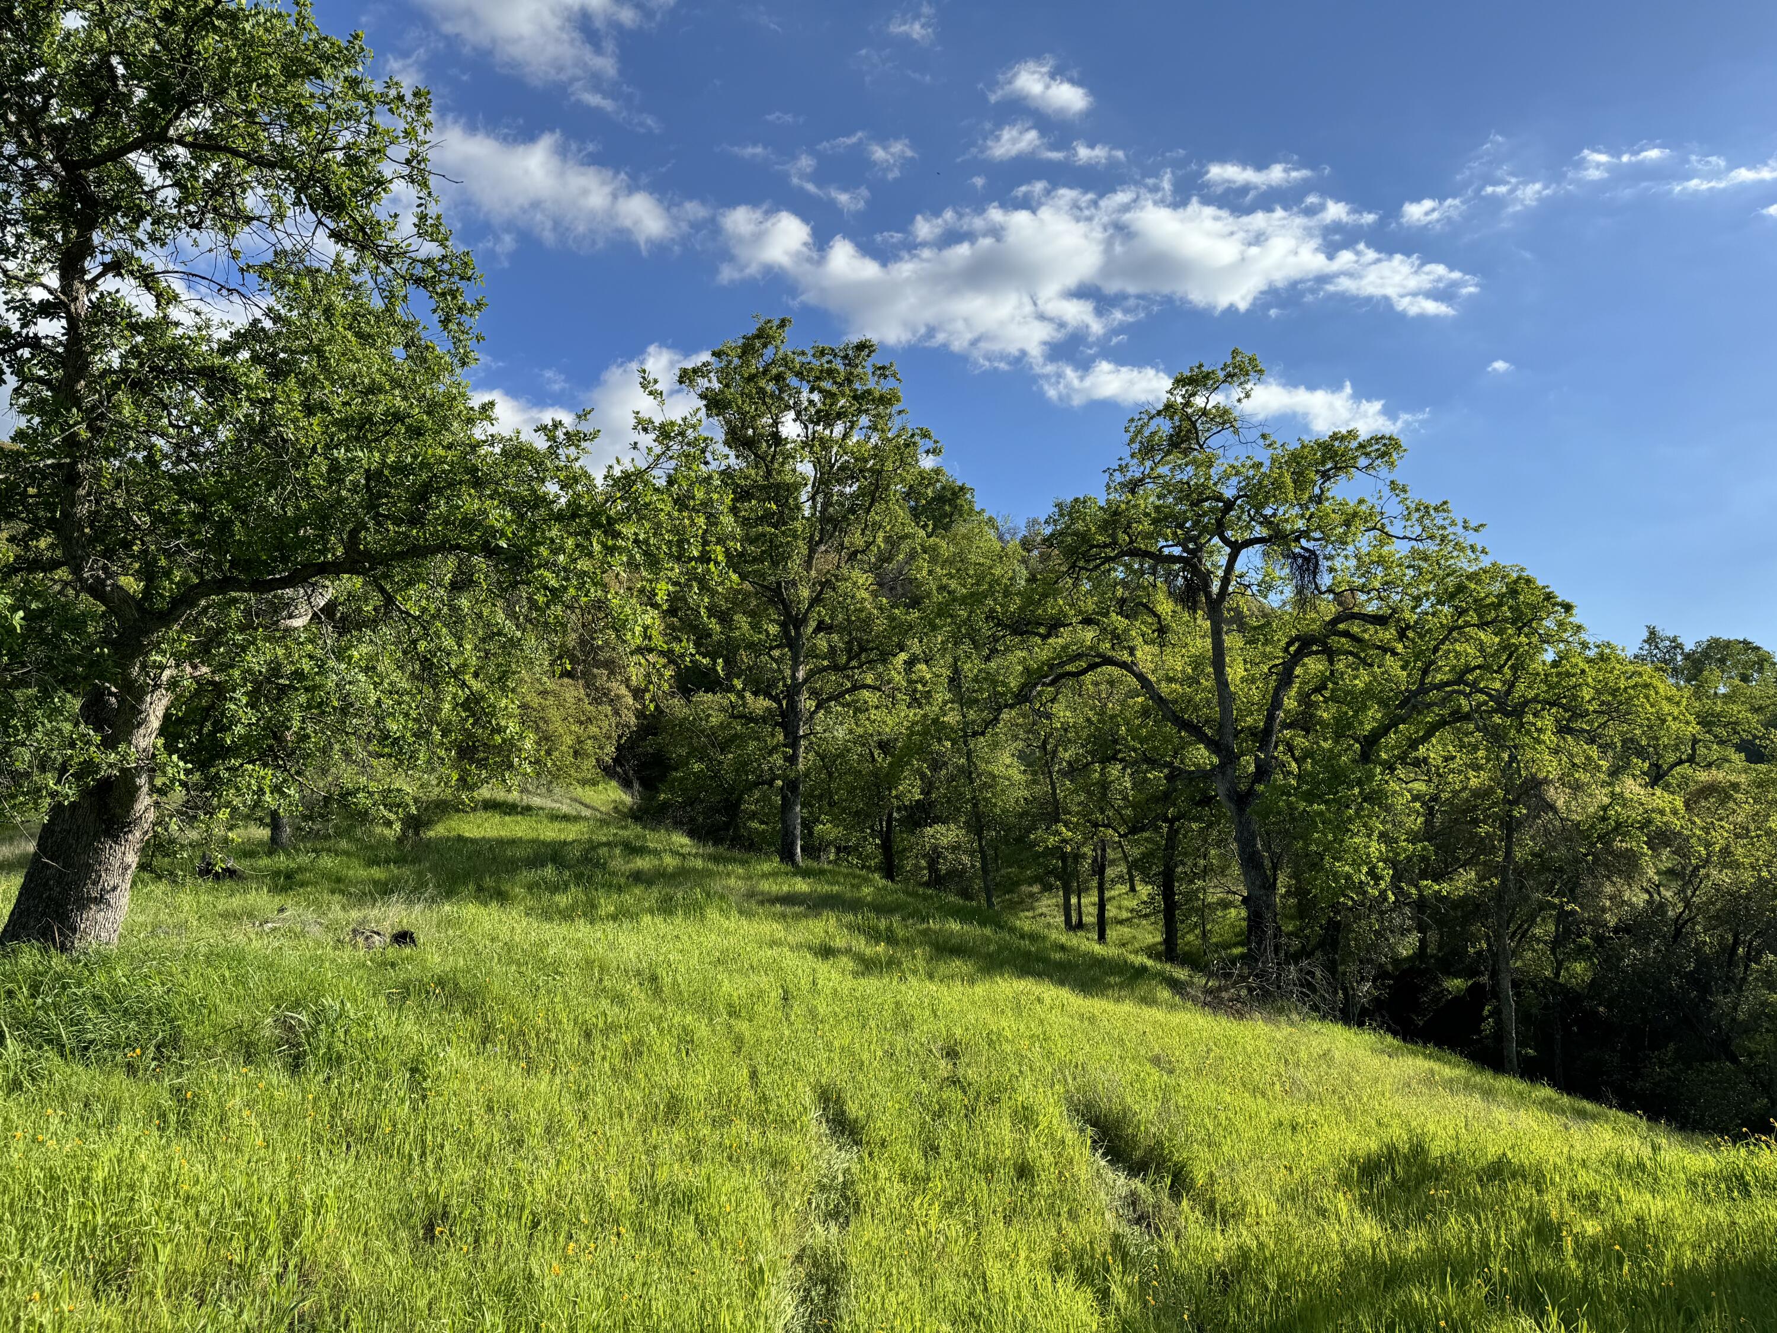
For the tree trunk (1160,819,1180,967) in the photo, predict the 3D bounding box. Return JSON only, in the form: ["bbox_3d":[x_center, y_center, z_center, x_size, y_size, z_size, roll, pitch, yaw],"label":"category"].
[{"bbox_3d":[7.073,5.676,31.000,0.440,3.630,0.420,0,-2,0],"label":"tree trunk"}]

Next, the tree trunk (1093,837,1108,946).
[{"bbox_3d":[5.756,6.096,33.500,0.340,2.940,0.320,0,-2,0],"label":"tree trunk"}]

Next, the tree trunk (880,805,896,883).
[{"bbox_3d":[-0.019,4.885,34.000,0.410,2.150,0.380,0,-2,0],"label":"tree trunk"}]

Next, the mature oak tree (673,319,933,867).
[{"bbox_3d":[-2.079,-1.792,30.000,6.500,13.350,6.200,0,-2,0],"label":"mature oak tree"}]

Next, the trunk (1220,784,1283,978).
[{"bbox_3d":[7.646,4.482,26.000,1.150,4.190,0.850,0,-2,0],"label":"trunk"}]

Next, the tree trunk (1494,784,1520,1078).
[{"bbox_3d":[10.541,4.508,21.000,0.400,5.020,0.360,0,-2,0],"label":"tree trunk"}]

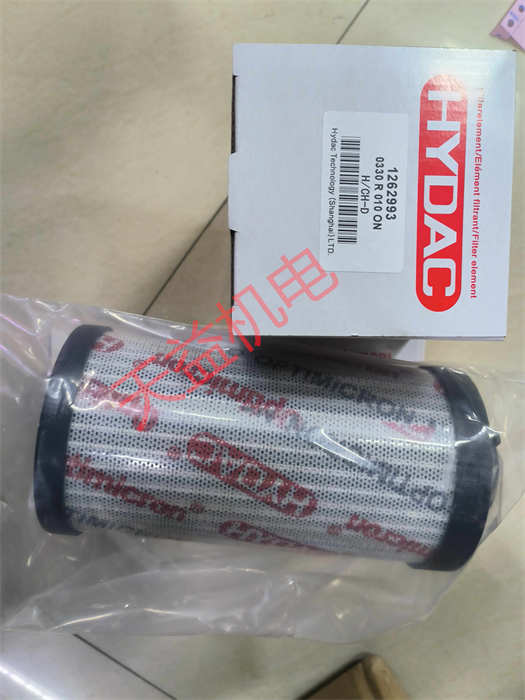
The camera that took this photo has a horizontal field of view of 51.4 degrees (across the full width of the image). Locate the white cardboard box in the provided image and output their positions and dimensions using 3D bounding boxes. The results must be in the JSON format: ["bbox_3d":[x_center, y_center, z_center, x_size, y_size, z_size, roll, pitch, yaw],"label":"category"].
[{"bbox_3d":[0.035,-0.063,0.297,0.101,0.206,0.101,0,94,-2],"label":"white cardboard box"}]

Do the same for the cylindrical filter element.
[{"bbox_3d":[0.000,0.046,0.261,0.180,0.095,0.095,7,94,-3],"label":"cylindrical filter element"}]

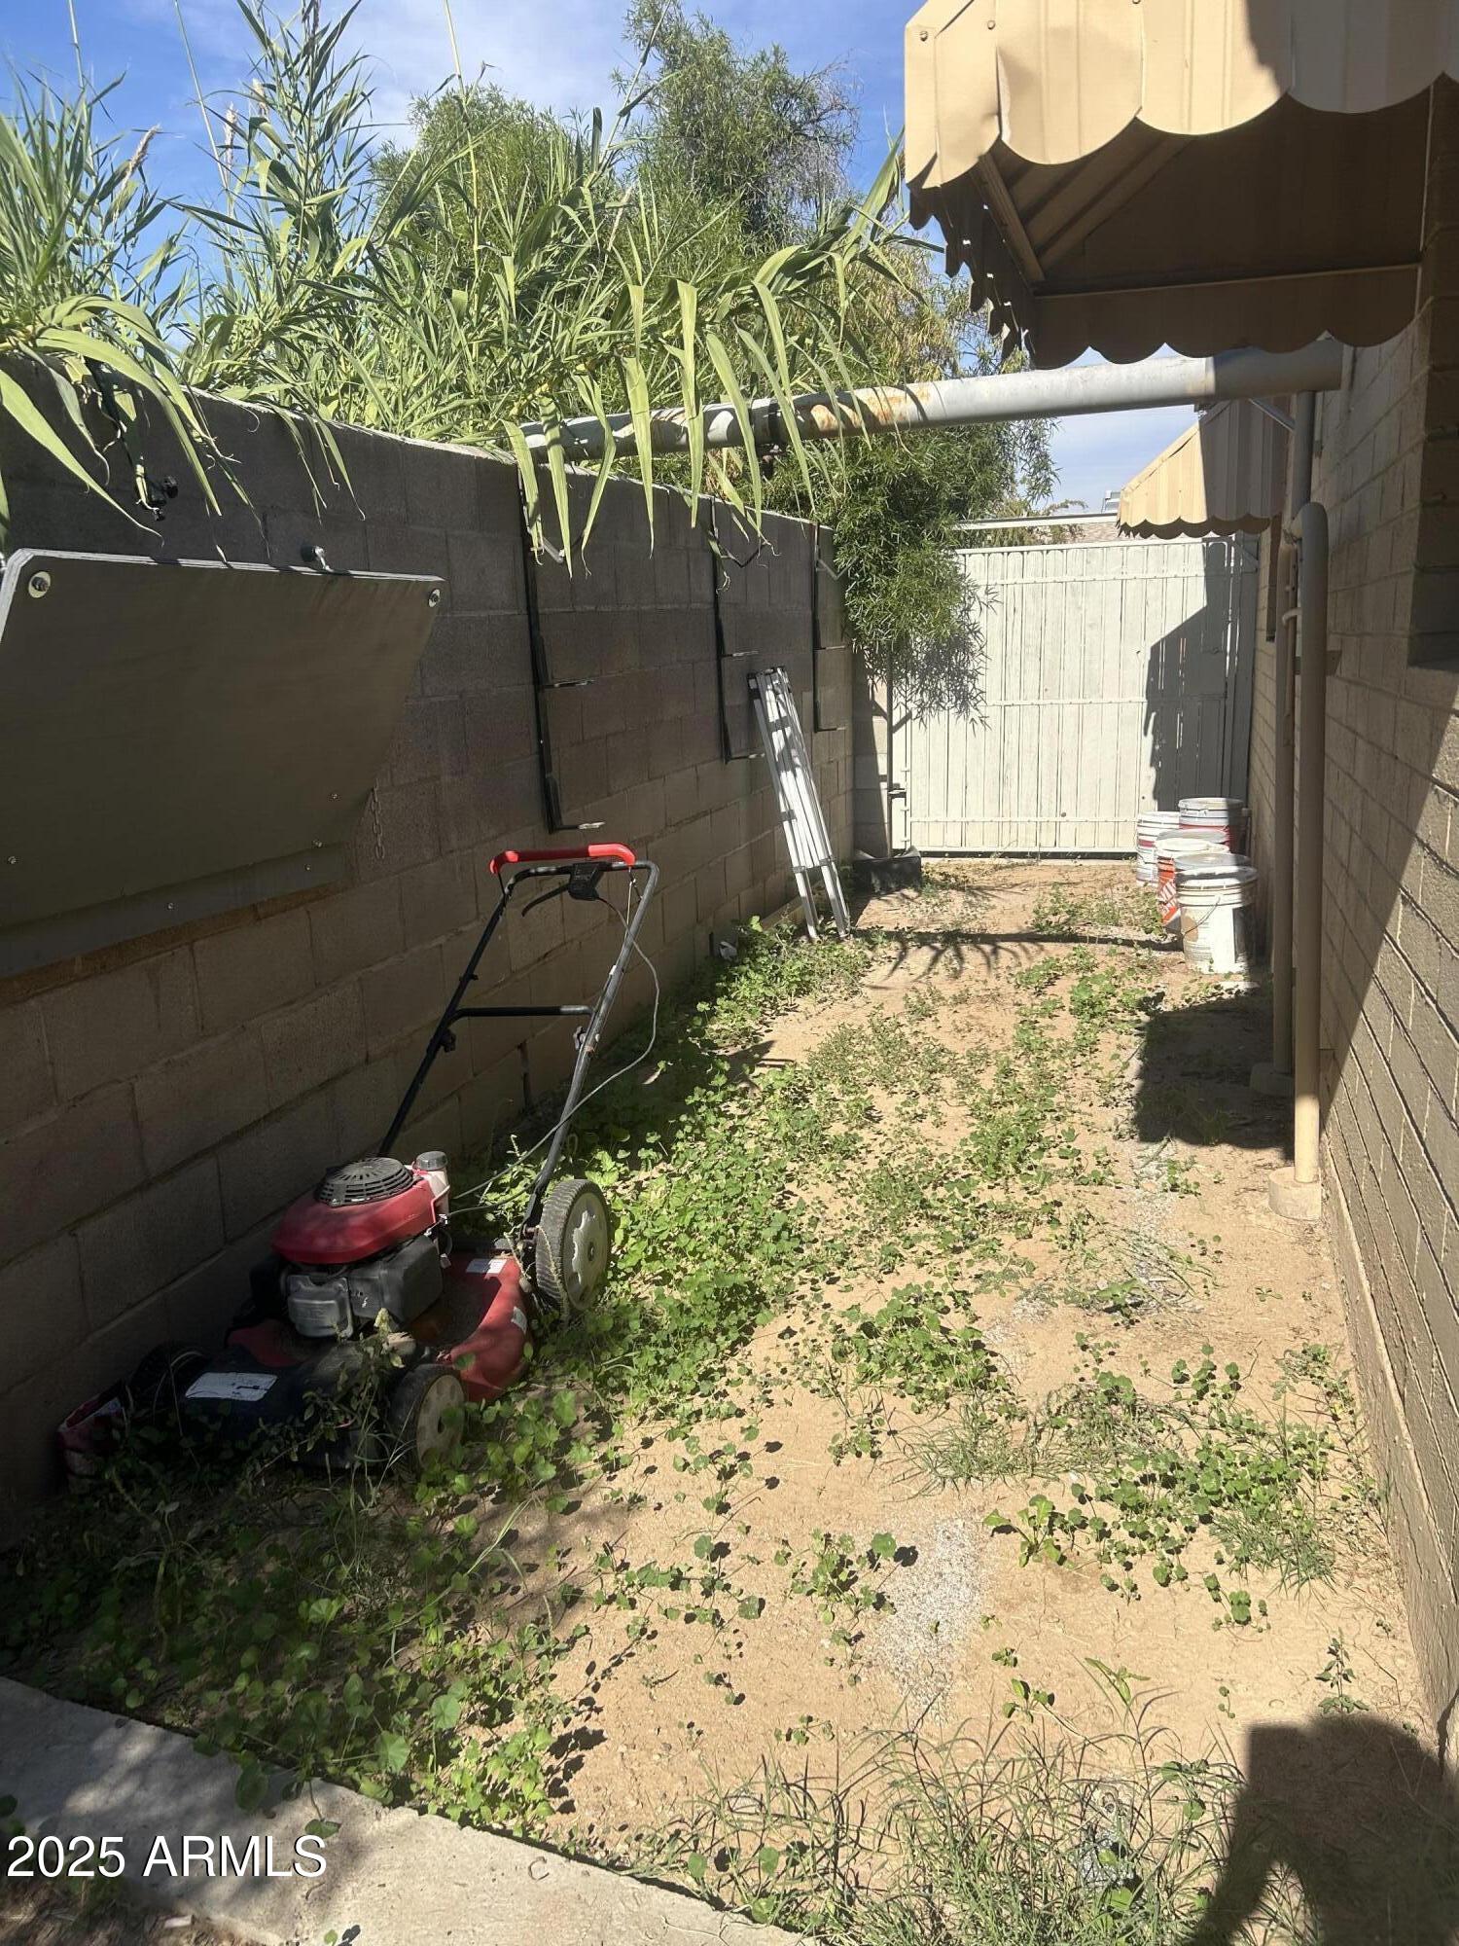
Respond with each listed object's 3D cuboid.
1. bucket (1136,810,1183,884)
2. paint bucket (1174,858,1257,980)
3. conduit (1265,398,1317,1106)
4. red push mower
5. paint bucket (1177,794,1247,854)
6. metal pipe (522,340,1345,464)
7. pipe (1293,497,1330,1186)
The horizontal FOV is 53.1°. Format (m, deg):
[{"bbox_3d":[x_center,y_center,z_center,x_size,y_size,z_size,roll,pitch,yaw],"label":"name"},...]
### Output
[{"bbox_3d":[2.293,-0.640,7.691,0.305,0.370,0.305,1,14,17],"label":"bucket"},{"bbox_3d":[1.913,-0.197,5.742,0.310,0.370,0.310,1,14,17],"label":"paint bucket"},{"bbox_3d":[1.610,-0.622,4.163,0.060,1.939,0.060,1,14,17],"label":"conduit"},{"bbox_3d":[-0.588,0.274,3.114,0.580,0.870,1.580,1,14,17],"label":"red push mower"},{"bbox_3d":[2.357,-0.632,7.143,0.315,0.385,0.315,1,14,17],"label":"paint bucket"},{"bbox_3d":[0.489,-1.700,4.398,2.501,0.140,0.140,2,14,20],"label":"metal pipe"},{"bbox_3d":[1.314,-0.256,3.301,0.060,1.553,0.060,0,13,17],"label":"pipe"}]

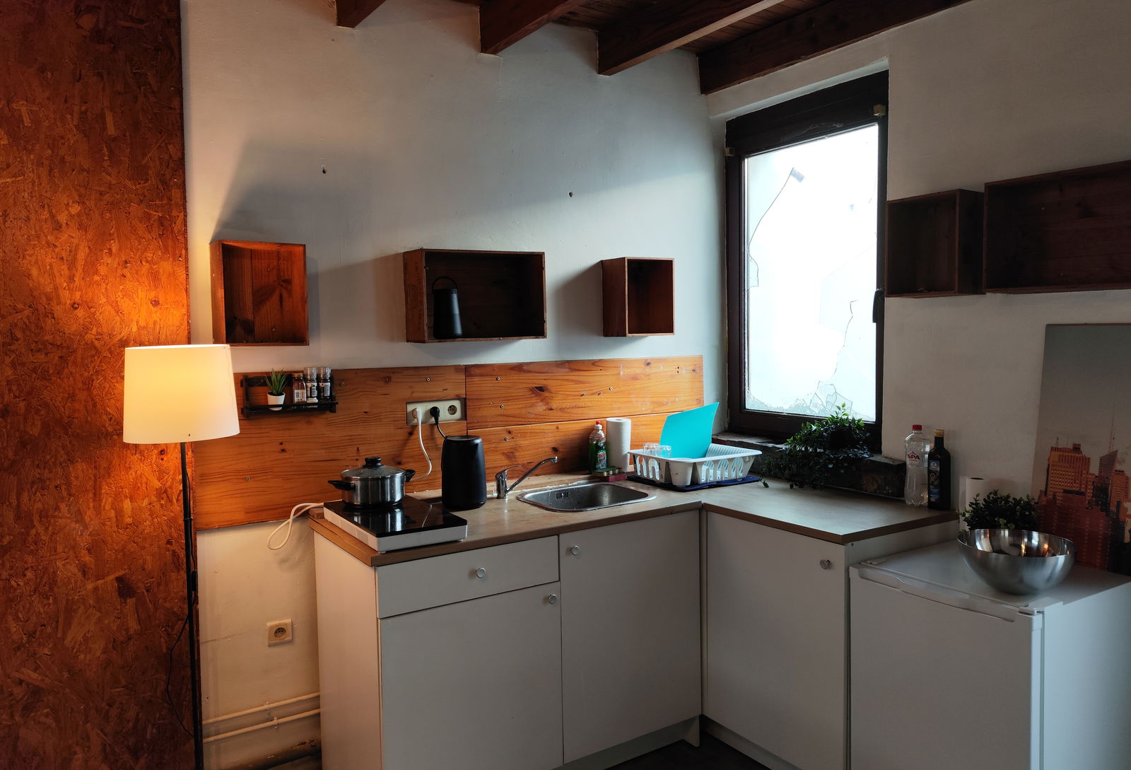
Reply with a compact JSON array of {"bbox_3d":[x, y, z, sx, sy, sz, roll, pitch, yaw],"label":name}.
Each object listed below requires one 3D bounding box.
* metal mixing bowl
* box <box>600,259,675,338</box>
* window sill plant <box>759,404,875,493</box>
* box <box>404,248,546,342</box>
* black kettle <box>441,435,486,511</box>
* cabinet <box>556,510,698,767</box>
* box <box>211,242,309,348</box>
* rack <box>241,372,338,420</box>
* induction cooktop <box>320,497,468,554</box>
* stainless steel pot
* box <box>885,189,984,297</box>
[{"bbox_3d":[1.196,0.480,2.087,0.280,0.130,0.280,-1,3,0],"label":"metal mixing bowl"},{"bbox_3d":[0.319,-0.377,3.449,0.259,0.330,0.180,-3,4,-33],"label":"box"},{"bbox_3d":[1.032,0.243,3.164,0.261,0.311,0.422,-3,3,-33],"label":"window sill plant"},{"bbox_3d":[-0.331,-0.326,2.933,0.493,0.325,0.179,-3,3,-33],"label":"box"},{"bbox_3d":[-0.367,0.314,2.825,0.161,0.246,0.166,-1,3,-8],"label":"black kettle"},{"bbox_3d":[0.070,0.843,2.944,0.600,0.790,0.600,-3,4,-33],"label":"cabinet"},{"bbox_3d":[-0.976,-0.287,2.504,0.248,0.315,0.191,-3,3,-33],"label":"box"},{"bbox_3d":[-0.912,0.028,2.601,0.291,0.144,0.082,-3,3,-33],"label":"rack"},{"bbox_3d":[-0.555,0.432,2.500,0.275,0.058,0.540,-3,4,-33],"label":"induction cooktop"},{"bbox_3d":[-0.649,0.318,2.655,0.301,0.151,0.209,-3,3,-37],"label":"stainless steel pot"},{"bbox_3d":[1.230,-0.457,2.611,0.168,0.326,0.252,-3,4,-33],"label":"box"}]

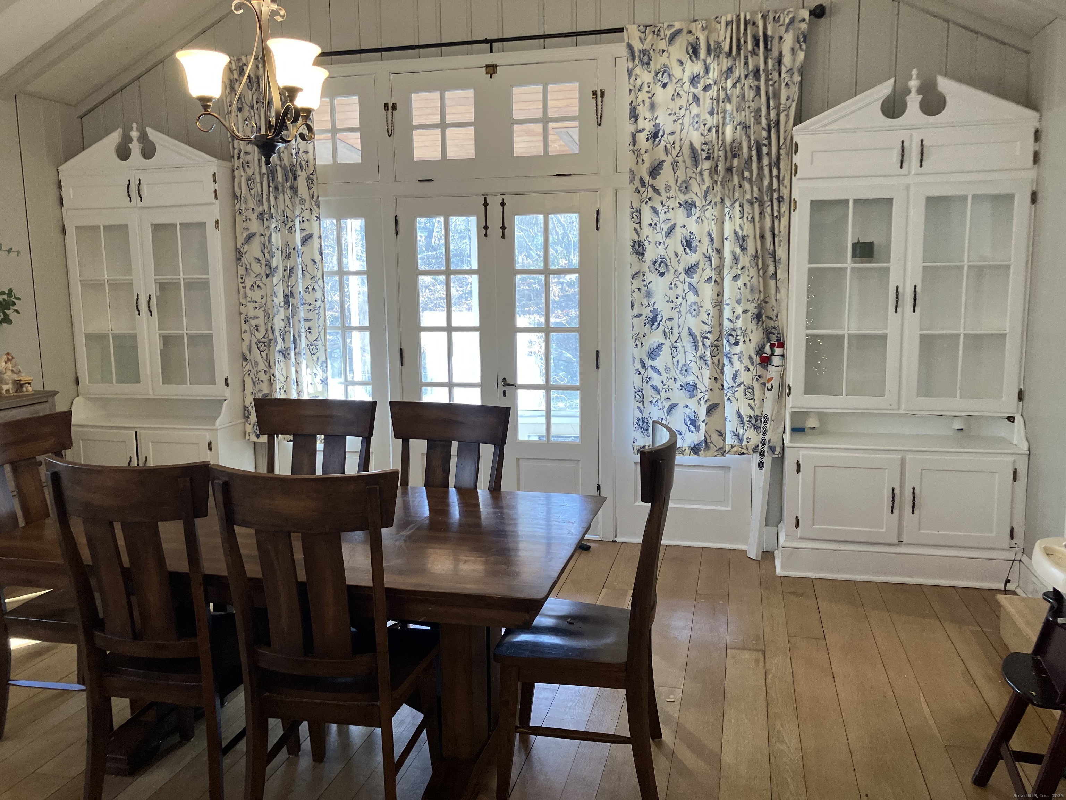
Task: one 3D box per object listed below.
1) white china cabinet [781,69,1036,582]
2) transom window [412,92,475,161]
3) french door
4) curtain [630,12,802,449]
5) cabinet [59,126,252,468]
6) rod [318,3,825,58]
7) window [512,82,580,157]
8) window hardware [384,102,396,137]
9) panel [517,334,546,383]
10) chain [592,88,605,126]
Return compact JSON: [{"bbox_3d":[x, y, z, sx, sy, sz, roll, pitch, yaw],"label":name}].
[{"bbox_3d":[1.891,-0.345,4.427,1.150,2.530,0.410,1,9,14],"label":"white china cabinet"},{"bbox_3d":[-0.524,-1.606,5.054,0.386,0.398,0.035,1,9,14],"label":"transom window"},{"bbox_3d":[-0.204,-0.203,5.194,1.226,2.024,0.050,1,9,14],"label":"french door"},{"bbox_3d":[0.974,-0.840,4.695,0.900,2.360,0.110,1,9,14],"label":"curtain"},{"bbox_3d":[-2.375,-0.434,5.459,1.130,2.520,0.410,1,9,14],"label":"cabinet"},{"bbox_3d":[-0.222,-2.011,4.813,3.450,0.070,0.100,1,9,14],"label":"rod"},{"bbox_3d":[0.072,-1.592,4.910,0.394,0.402,0.035,1,9,14],"label":"window"},{"bbox_3d":[-0.844,-1.655,5.100,0.076,0.199,0.025,1,9,14],"label":"window hardware"},{"bbox_3d":[-0.011,-0.248,5.134,0.166,0.306,0.015,1,9,14],"label":"panel"},{"bbox_3d":[0.366,-1.629,4.807,0.073,0.206,0.025,1,9,14],"label":"chain"}]

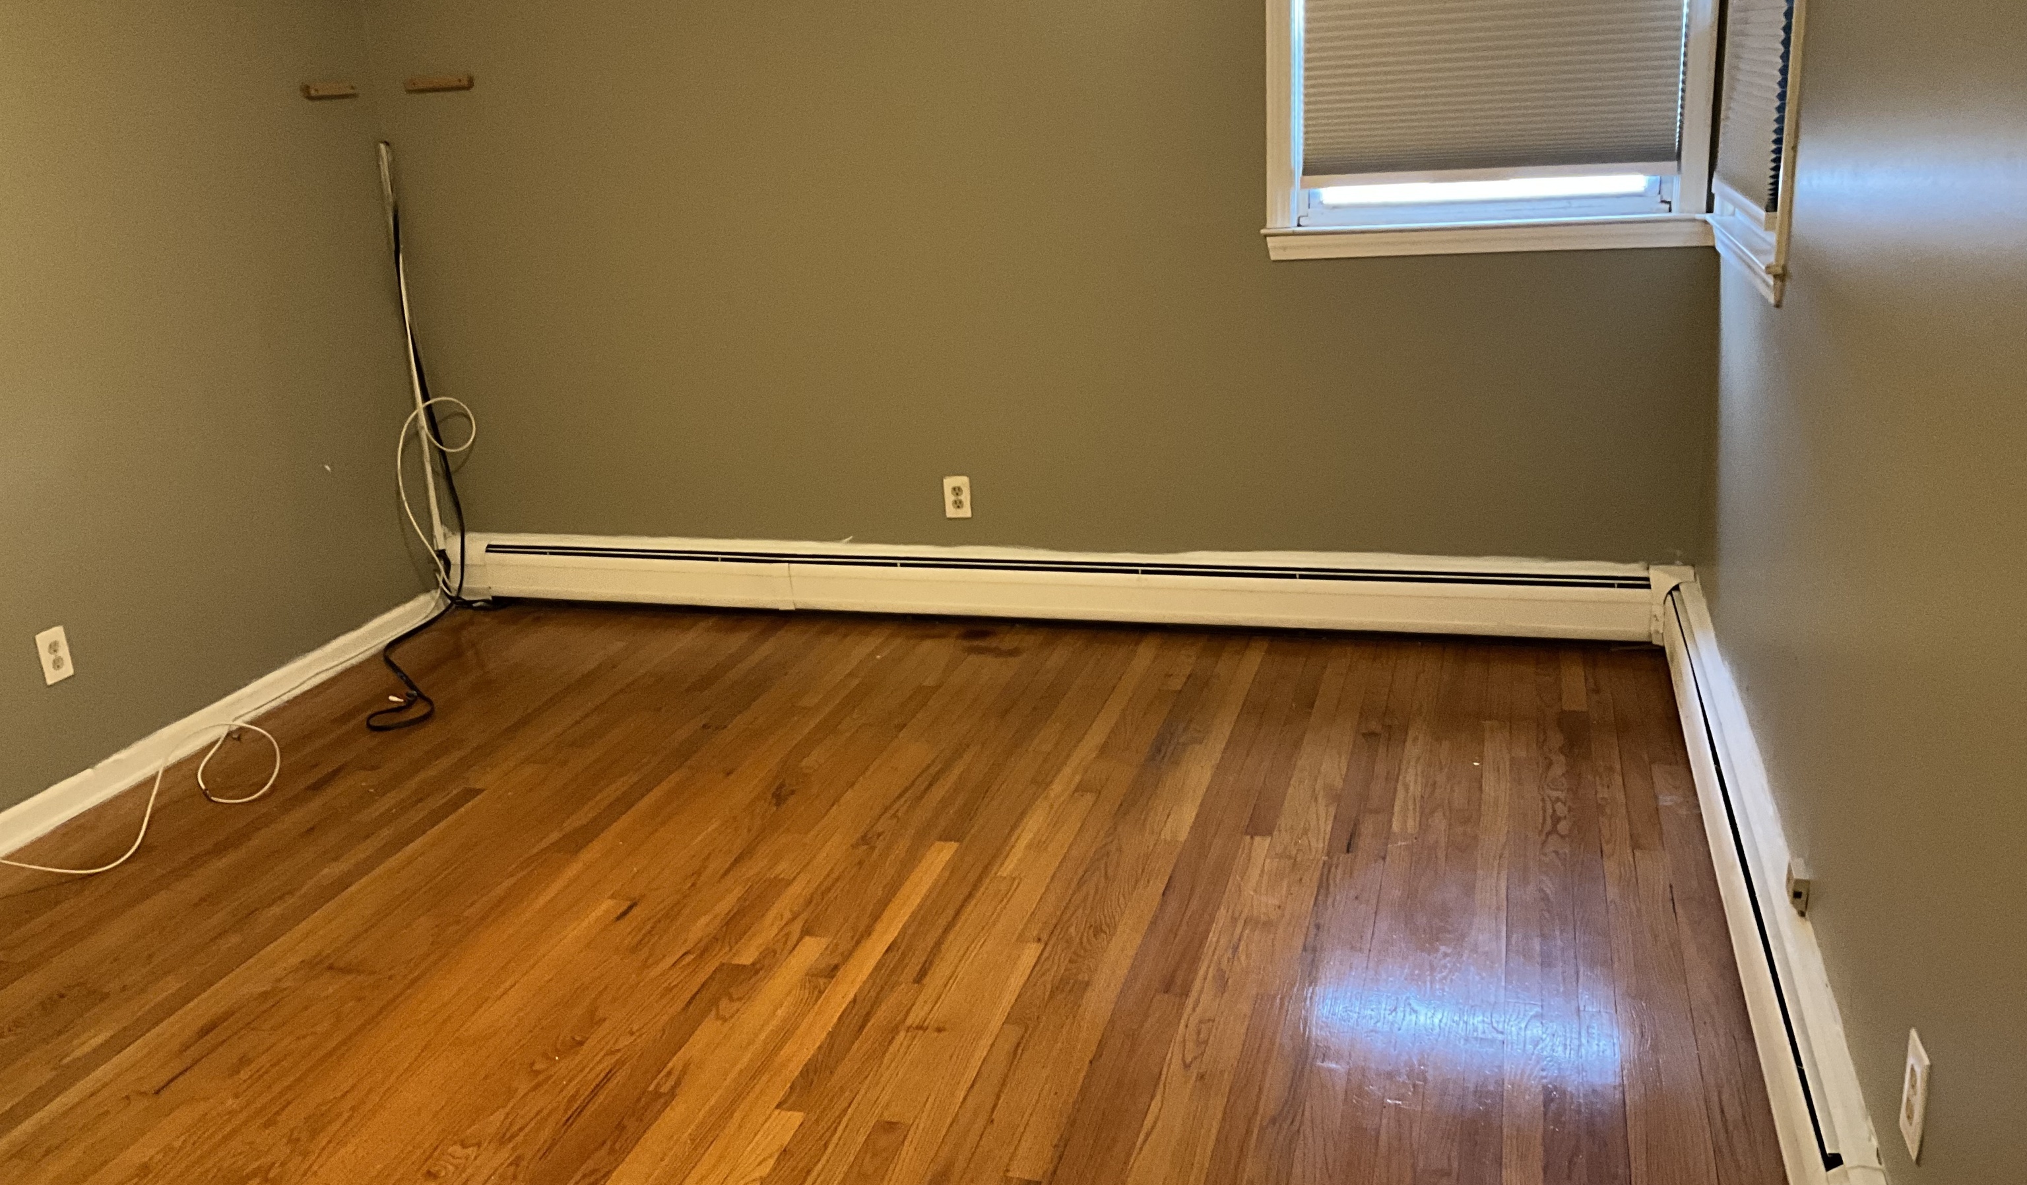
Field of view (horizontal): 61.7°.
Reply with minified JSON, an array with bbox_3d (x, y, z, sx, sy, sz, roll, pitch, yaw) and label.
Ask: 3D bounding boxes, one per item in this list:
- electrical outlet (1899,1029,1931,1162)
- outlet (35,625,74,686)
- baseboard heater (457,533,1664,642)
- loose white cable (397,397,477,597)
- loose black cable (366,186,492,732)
[{"bbox_3d":[0.965,0.538,1.818,0.008,0.116,0.071,2,18,16],"label":"electrical outlet"},{"bbox_3d":[-2.134,0.141,3.784,0.008,0.116,0.071,2,18,16],"label":"outlet"},{"bbox_3d":[-0.008,-0.022,4.684,3.474,0.190,0.068,2,18,16],"label":"baseboard heater"},{"bbox_3d":[-1.656,-0.260,5.015,0.180,0.600,0.160,2,18,16],"label":"loose white cable"},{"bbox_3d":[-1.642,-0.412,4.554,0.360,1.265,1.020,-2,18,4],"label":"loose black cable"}]

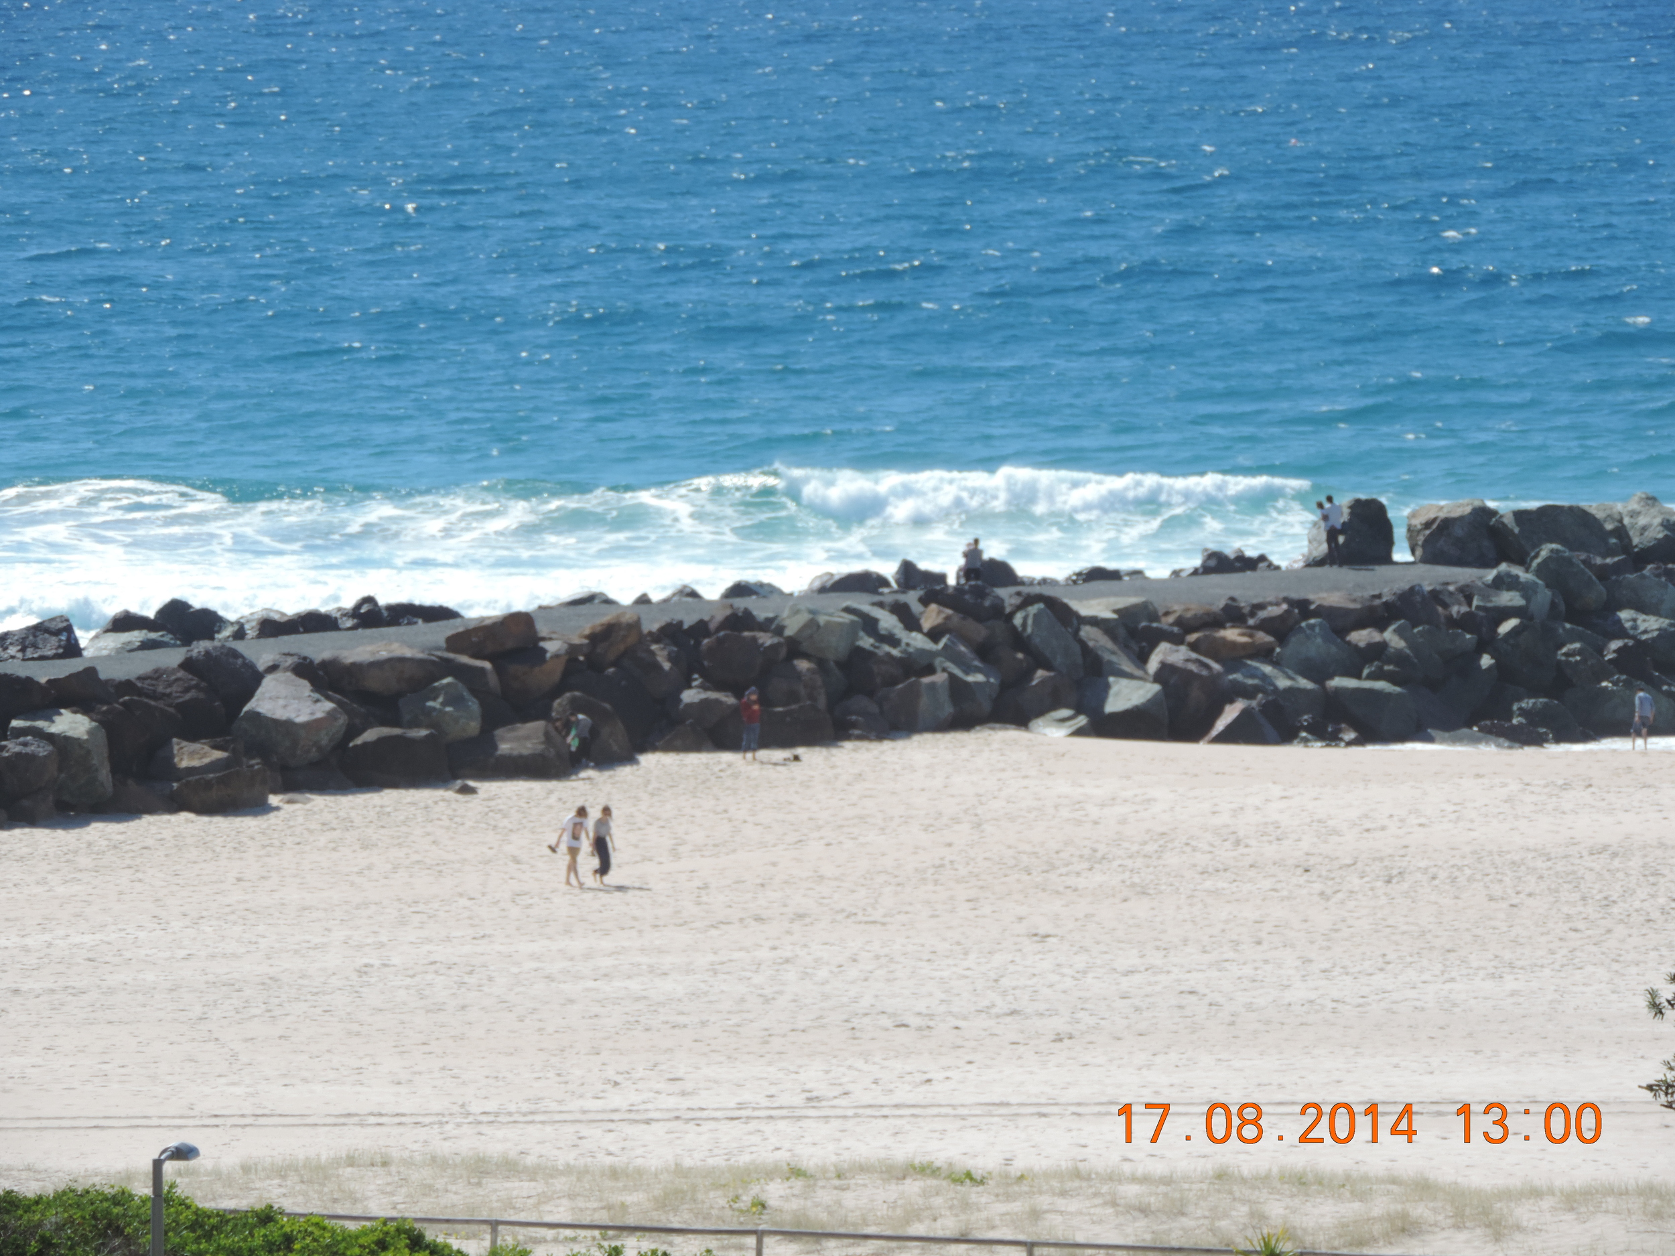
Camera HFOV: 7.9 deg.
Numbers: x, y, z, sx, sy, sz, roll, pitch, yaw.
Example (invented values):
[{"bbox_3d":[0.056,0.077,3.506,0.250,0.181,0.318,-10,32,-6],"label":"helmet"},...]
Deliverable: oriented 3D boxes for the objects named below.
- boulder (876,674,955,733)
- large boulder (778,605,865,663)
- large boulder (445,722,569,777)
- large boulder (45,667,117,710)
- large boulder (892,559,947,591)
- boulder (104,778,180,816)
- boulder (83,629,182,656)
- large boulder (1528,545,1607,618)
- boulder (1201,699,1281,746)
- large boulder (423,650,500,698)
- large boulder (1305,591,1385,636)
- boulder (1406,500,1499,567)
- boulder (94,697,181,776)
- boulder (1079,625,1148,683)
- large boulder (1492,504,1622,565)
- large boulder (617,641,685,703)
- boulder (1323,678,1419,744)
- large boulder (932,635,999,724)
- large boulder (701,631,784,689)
[{"bbox_3d":[1.815,1.800,281.955,1.775,1.391,1.620,0,4,0],"label":"boulder"},{"bbox_3d":[-0.379,0.121,280.000,1.940,1.210,1.600,0,4,0],"label":"large boulder"},{"bbox_3d":[-7.506,2.802,277.000,2.820,1.380,1.900,0,5,0],"label":"large boulder"},{"bbox_3d":[-16.974,1.349,271.000,1.610,0.970,1.250,0,5,0],"label":"large boulder"},{"bbox_3d":[1.974,-1.279,292.000,1.330,0.750,1.050,0,4,0],"label":"large boulder"},{"bbox_3d":[-15.166,3.724,263.786,1.605,0.886,1.241,0,4,0],"label":"boulder"},{"bbox_3d":[-15.815,0.323,271.500,2.230,0.570,1.500,0,4,0],"label":"boulder"},{"bbox_3d":[17.972,-1.144,298.000,1.930,1.720,1.600,0,4,0],"label":"large boulder"},{"bbox_3d":[9.612,2.263,288.500,1.900,1.120,1.400,0,5,0],"label":"boulder"},{"bbox_3d":[-8.553,1.058,275.500,1.758,1.013,1.495,0,5,0],"label":"large boulder"},{"bbox_3d":[12.256,-0.347,292.000,1.990,1.030,1.500,0,4,0],"label":"large boulder"},{"bbox_3d":[15.736,-2.394,309.500,2.377,1.633,1.800,0,4,0],"label":"boulder"},{"bbox_3d":[-15.423,2.393,266.500,1.932,1.689,1.738,0,5,0],"label":"boulder"},{"bbox_3d":[6.619,0.612,290.000,1.730,1.380,1.400,0,5,0],"label":"boulder"},{"bbox_3d":[17.968,-2.303,302.000,3.230,1.570,2.300,0,5,0],"label":"large boulder"},{"bbox_3d":[-4.295,1.070,278.609,1.520,1.520,1.567,0,4,0],"label":"large boulder"},{"bbox_3d":[13.108,2.040,297.000,2.281,1.504,1.700,0,4,0],"label":"boulder"},{"bbox_3d":[2.989,1.199,280.500,1.580,1.970,1.600,0,4,0],"label":"large boulder"},{"bbox_3d":[-2.239,0.757,285.500,1.980,1.360,1.600,0,5,0],"label":"large boulder"}]

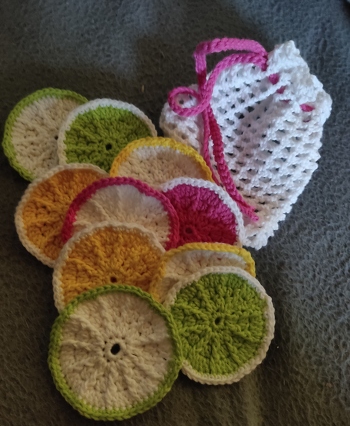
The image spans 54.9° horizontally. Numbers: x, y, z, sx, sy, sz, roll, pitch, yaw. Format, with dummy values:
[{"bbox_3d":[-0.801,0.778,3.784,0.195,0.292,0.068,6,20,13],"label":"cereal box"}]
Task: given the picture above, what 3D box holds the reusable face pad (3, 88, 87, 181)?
[{"bbox_3d":[-0.106,-0.067,0.303,0.091,0.010,0.091,0,81,-6],"label":"reusable face pad"}]

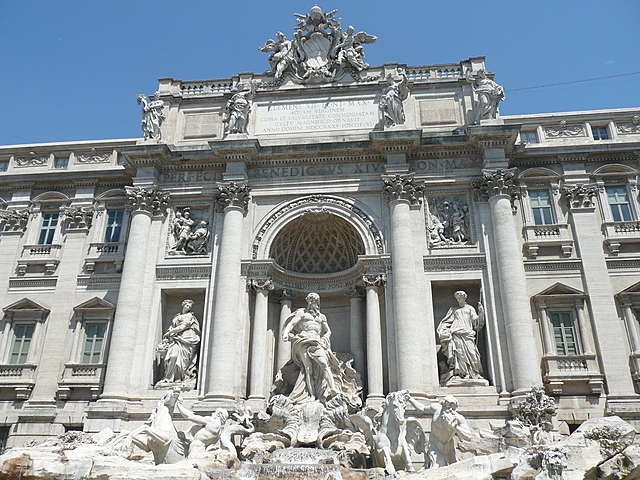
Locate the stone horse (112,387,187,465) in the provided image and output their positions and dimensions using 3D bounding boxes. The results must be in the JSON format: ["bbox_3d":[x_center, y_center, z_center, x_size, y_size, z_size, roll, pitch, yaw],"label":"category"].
[{"bbox_3d":[-6.301,6.933,19.384,2.470,2.660,1.472,14,-26,-29],"label":"stone horse"}]

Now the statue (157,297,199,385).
[{"bbox_3d":[-6.890,5.081,25.611,1.995,4.322,1.282,-2,-23,6],"label":"statue"}]

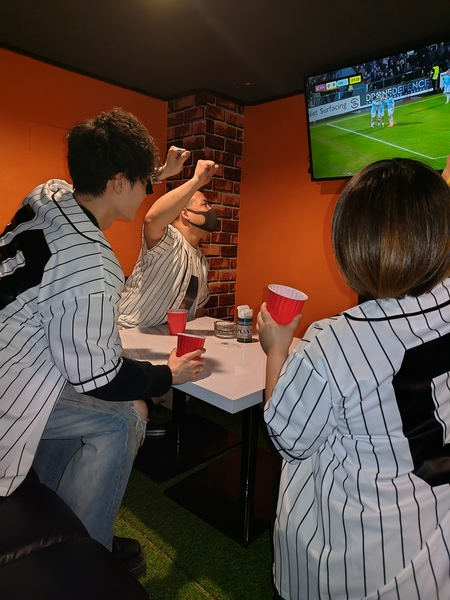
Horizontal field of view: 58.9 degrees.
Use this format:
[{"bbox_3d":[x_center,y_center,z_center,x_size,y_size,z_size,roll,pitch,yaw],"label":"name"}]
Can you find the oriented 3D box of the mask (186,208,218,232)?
[{"bbox_3d":[-0.102,-0.367,1.840,0.130,0.115,0.140,-15,7,3],"label":"mask"}]

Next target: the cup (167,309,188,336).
[{"bbox_3d":[-0.235,0.113,1.957,0.100,0.120,0.100,1,9,-6],"label":"cup"}]

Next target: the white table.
[{"bbox_3d":[-0.055,0.489,1.867,0.982,0.581,0.836,10,12,42],"label":"white table"}]

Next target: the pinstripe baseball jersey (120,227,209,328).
[{"bbox_3d":[-0.288,-0.119,1.930,0.340,0.530,0.440,20,11,27],"label":"pinstripe baseball jersey"}]

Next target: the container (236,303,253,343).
[{"bbox_3d":[0.100,0.112,1.909,0.075,0.164,0.075,3,9,3],"label":"container"}]

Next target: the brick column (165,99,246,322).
[{"bbox_3d":[-0.178,-0.422,3.047,0.403,2.019,0.377,10,12,42],"label":"brick column"}]

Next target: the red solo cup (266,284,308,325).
[{"bbox_3d":[0.135,0.038,0.931,0.098,0.120,0.098,13,16,8],"label":"red solo cup"}]

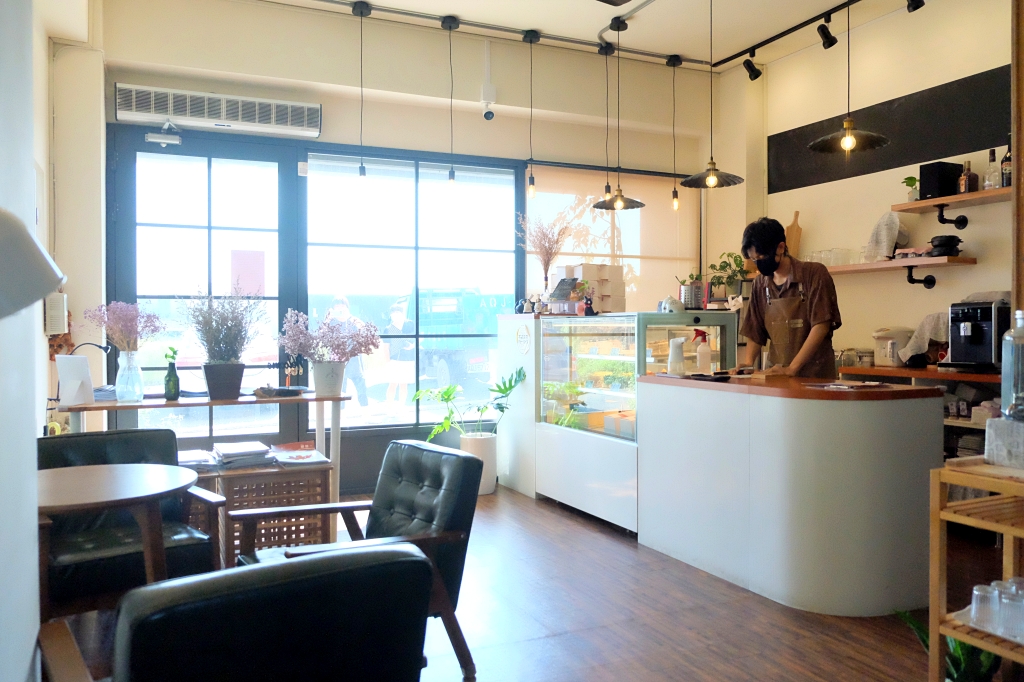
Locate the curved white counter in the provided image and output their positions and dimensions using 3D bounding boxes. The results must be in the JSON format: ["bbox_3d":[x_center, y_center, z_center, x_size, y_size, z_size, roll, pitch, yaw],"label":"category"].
[{"bbox_3d":[1.204,0.630,3.576,0.570,0.890,1.320,-1,1,-26],"label":"curved white counter"}]

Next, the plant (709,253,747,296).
[{"bbox_3d":[1.325,-0.407,4.700,0.225,0.265,0.200,-1,1,-25],"label":"plant"}]

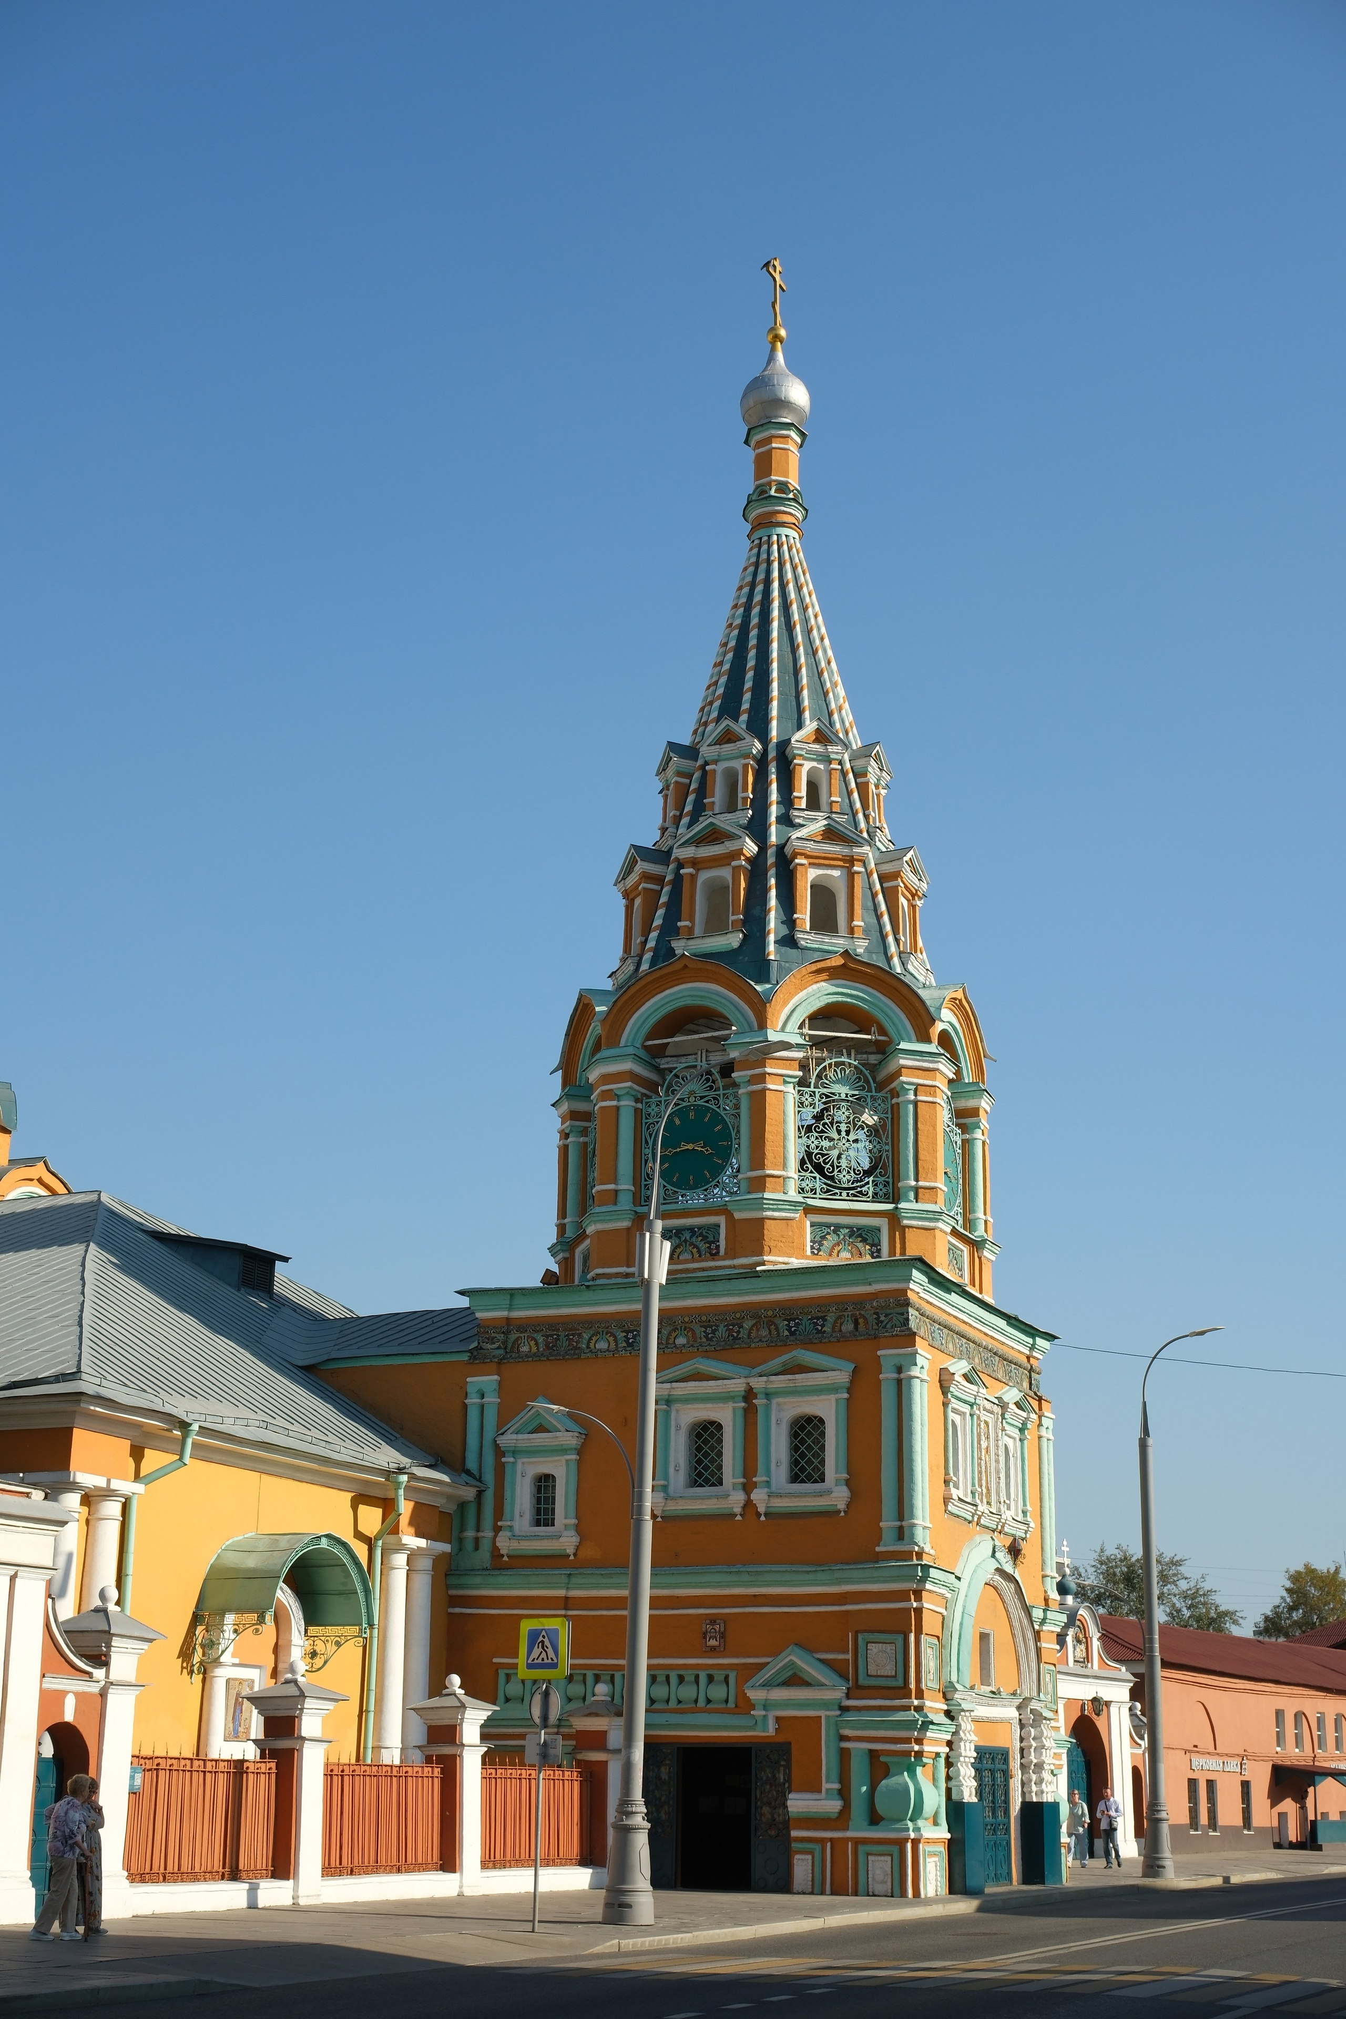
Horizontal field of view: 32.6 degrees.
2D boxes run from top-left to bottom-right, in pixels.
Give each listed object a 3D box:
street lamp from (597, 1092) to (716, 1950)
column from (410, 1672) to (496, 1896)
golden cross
[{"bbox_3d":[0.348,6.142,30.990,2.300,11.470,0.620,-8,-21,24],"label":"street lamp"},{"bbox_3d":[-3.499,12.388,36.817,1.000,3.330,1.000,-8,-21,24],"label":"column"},{"bbox_3d":[2.355,-16.422,53.196,0.280,2.280,1.150,-8,-21,24],"label":"golden cross"}]

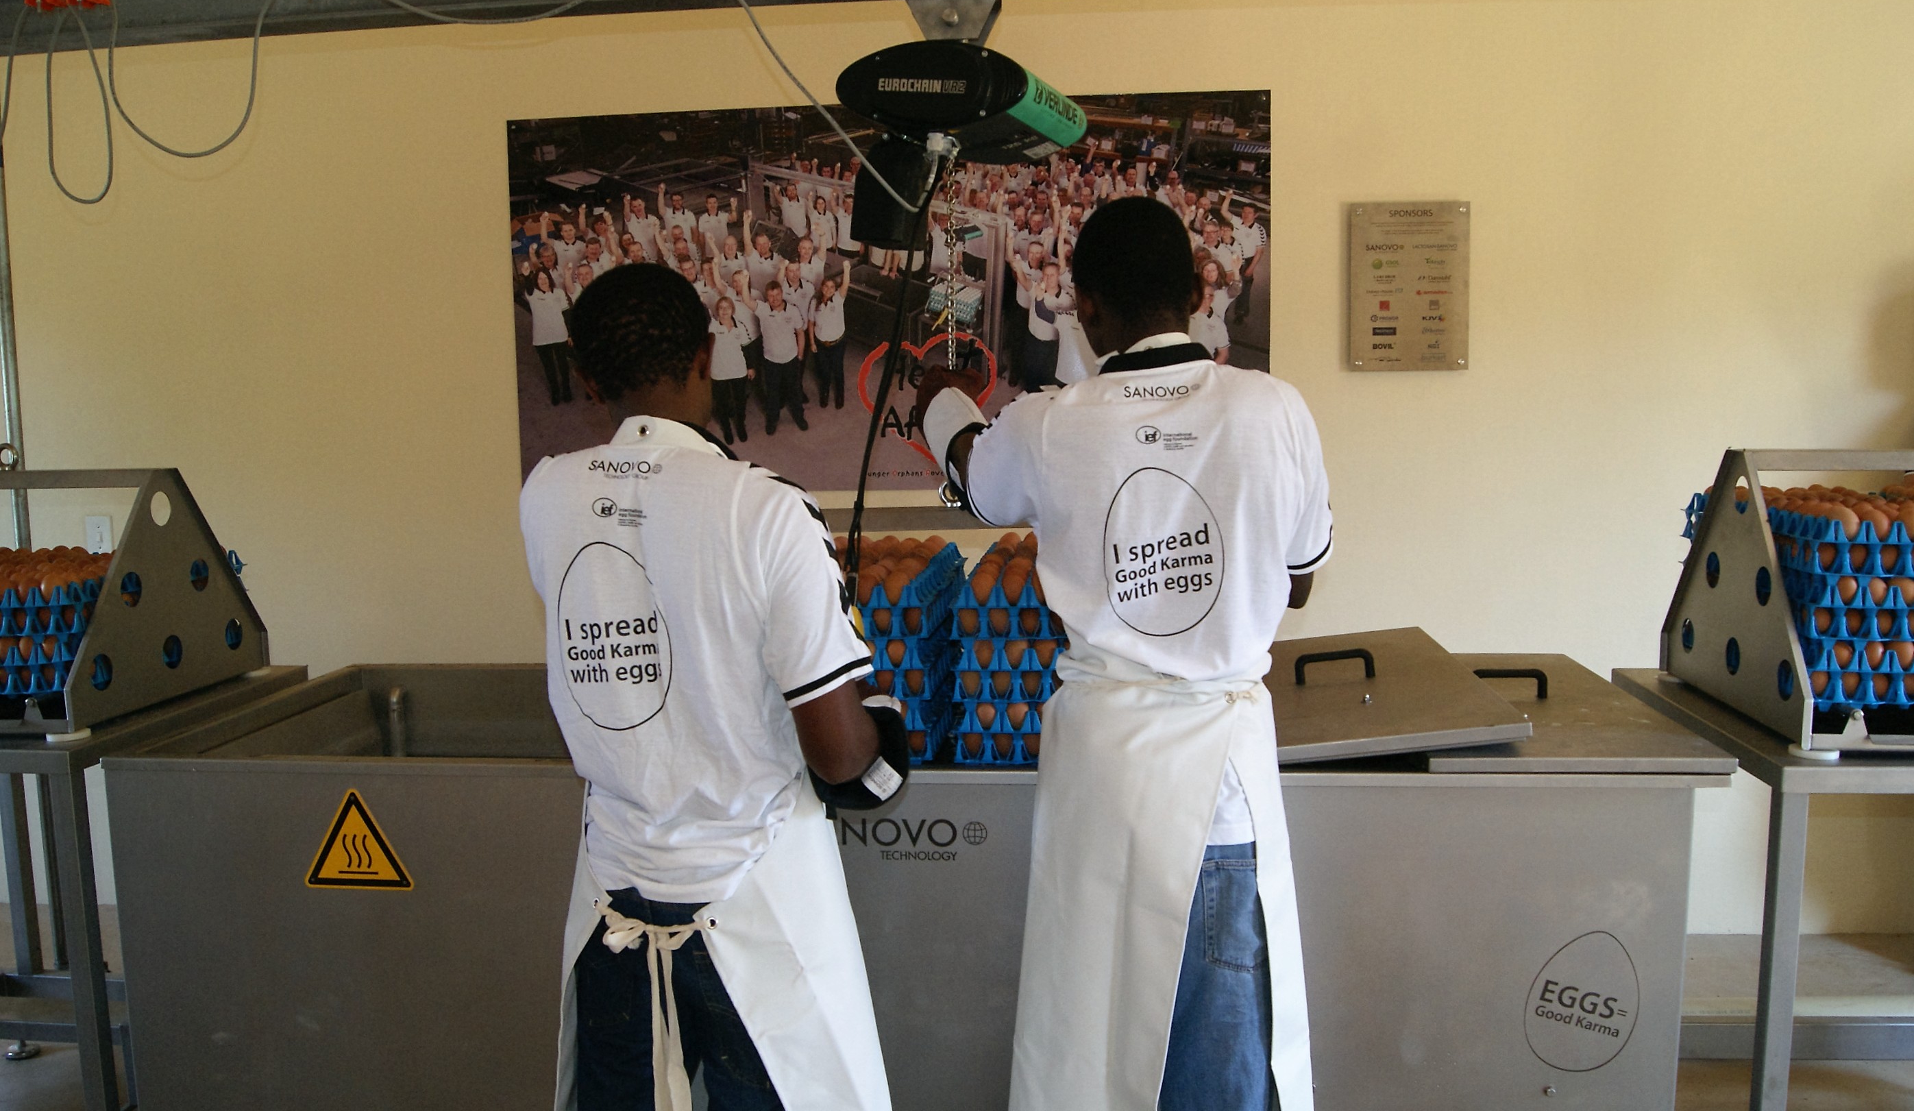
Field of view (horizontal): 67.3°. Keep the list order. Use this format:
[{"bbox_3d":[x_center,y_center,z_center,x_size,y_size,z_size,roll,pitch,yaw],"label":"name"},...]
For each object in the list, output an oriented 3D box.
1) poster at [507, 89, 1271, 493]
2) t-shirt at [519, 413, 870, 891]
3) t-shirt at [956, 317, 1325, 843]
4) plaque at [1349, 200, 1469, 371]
[{"bbox_3d":[-0.195,-0.667,3.734,1.980,0.990,0.012,0,7,6],"label":"poster"},{"bbox_3d":[-0.321,0.118,1.756,0.410,0.600,0.310,1,7,12],"label":"t-shirt"},{"bbox_3d":[0.262,0.037,1.942,0.460,0.680,0.330,0,7,11],"label":"t-shirt"},{"bbox_3d":[1.132,-0.672,3.590,0.295,0.418,0.015,0,7,6],"label":"plaque"}]

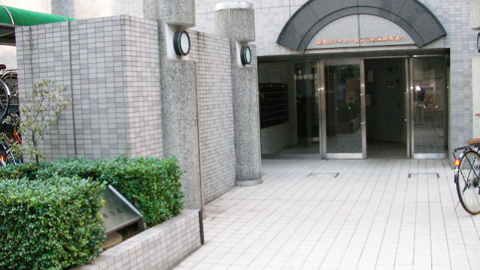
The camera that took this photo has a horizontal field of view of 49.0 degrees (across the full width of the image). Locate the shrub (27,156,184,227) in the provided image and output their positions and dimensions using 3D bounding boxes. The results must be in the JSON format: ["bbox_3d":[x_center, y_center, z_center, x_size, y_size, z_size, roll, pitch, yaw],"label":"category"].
[{"bbox_3d":[-1.355,0.536,5.019,1.500,0.555,0.675,0,5,19],"label":"shrub"}]

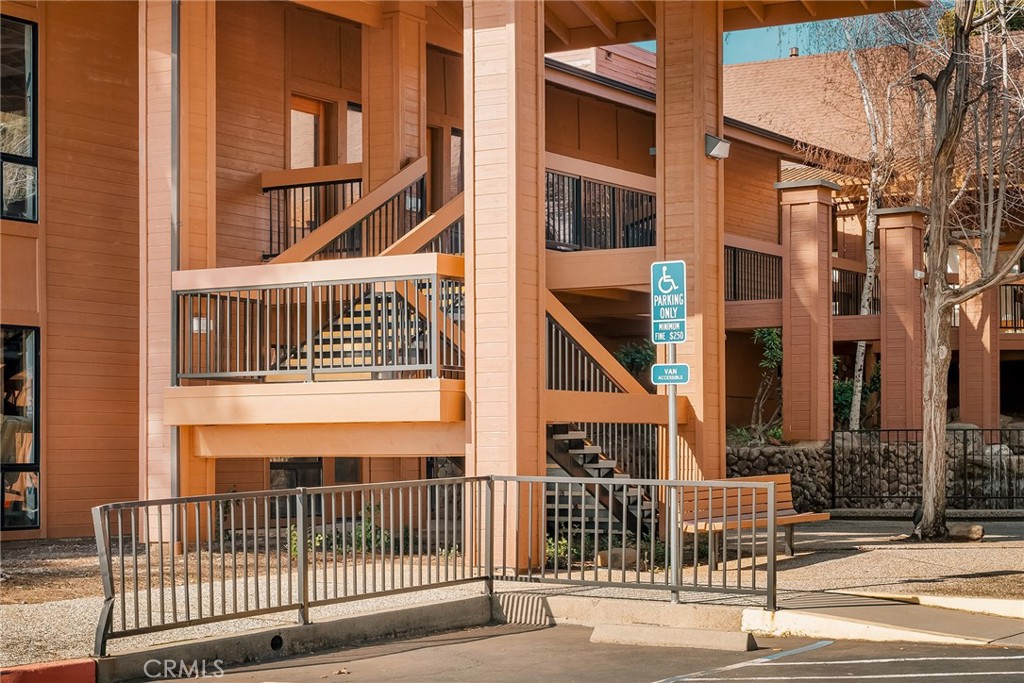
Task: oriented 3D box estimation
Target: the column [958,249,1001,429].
[{"bbox_3d":[7.934,0.028,33.765,0.540,3.304,0.540,-2,-3,32],"label":"column"}]

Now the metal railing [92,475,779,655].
[{"bbox_3d":[-0.302,1.405,12.966,2.460,0.991,4.327,-2,-3,32],"label":"metal railing"}]

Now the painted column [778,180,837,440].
[{"bbox_3d":[4.134,-0.387,27.765,0.660,3.564,0.660,-2,-3,32],"label":"painted column"}]

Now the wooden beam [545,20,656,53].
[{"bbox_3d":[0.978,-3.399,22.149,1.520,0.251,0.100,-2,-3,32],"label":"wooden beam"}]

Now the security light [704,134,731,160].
[{"bbox_3d":[2.127,-1.987,20.362,0.180,0.255,0.300,-2,-3,32],"label":"security light"}]

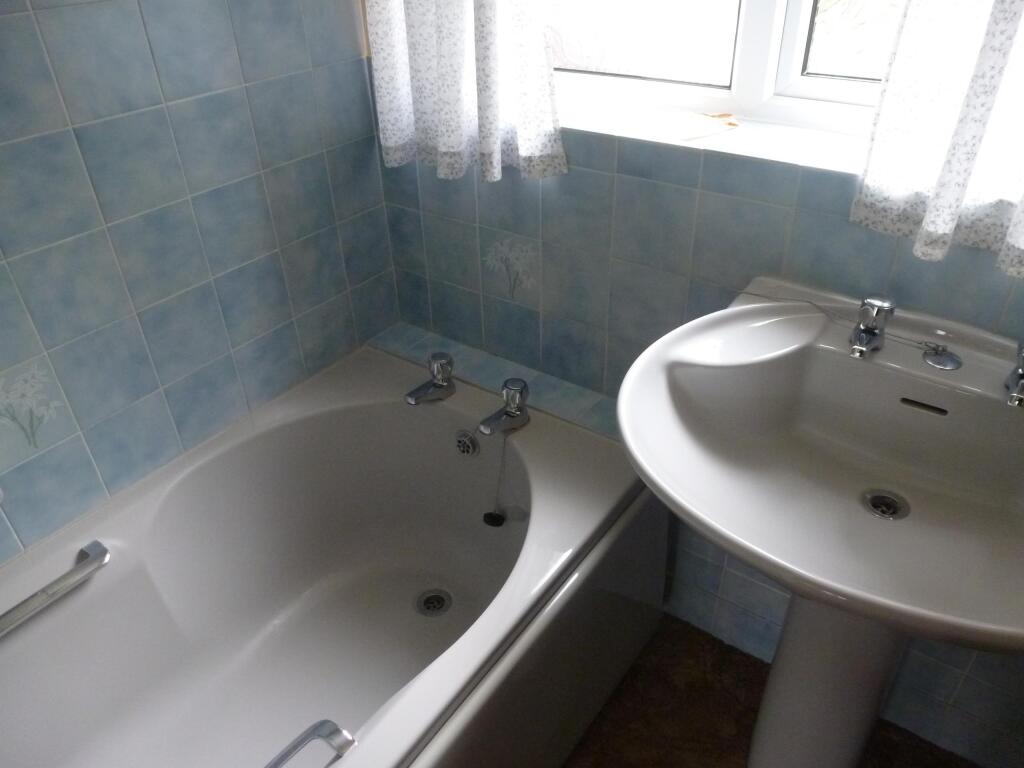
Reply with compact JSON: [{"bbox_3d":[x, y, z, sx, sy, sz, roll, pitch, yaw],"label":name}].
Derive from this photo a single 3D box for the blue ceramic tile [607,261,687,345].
[{"bbox_3d":[0.251,-0.146,1.317,0.151,0.148,0.010,20,39,29],"label":"blue ceramic tile"}]

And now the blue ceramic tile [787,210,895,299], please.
[{"bbox_3d":[0.485,-0.179,1.064,0.146,0.146,0.010,20,39,29],"label":"blue ceramic tile"}]

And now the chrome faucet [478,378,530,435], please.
[{"bbox_3d":[-0.014,0.053,1.345,0.056,0.088,0.116,27,43,35],"label":"chrome faucet"}]

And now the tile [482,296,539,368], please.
[{"bbox_3d":[0.004,-0.115,1.520,0.147,0.135,0.009,20,39,29],"label":"tile"}]

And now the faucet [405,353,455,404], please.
[{"bbox_3d":[-0.164,-0.004,1.436,0.056,0.088,0.118,24,42,33],"label":"faucet"}]

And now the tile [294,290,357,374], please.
[{"bbox_3d":[-0.400,-0.113,1.535,0.009,0.135,0.147,20,39,29],"label":"tile"}]

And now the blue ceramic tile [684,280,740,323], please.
[{"bbox_3d":[0.367,-0.101,1.217,0.146,0.146,0.010,20,39,29],"label":"blue ceramic tile"}]

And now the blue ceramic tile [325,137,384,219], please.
[{"bbox_3d":[-0.322,-0.420,1.455,0.010,0.148,0.137,20,40,30],"label":"blue ceramic tile"}]

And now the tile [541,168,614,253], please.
[{"bbox_3d":[0.116,-0.310,1.264,0.148,0.148,0.010,20,40,30],"label":"tile"}]

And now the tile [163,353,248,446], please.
[{"bbox_3d":[-0.573,0.030,1.346,0.010,0.141,0.148,20,39,29],"label":"tile"}]

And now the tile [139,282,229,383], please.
[{"bbox_3d":[-0.576,-0.091,1.264,0.010,0.148,0.148,20,39,29],"label":"tile"}]

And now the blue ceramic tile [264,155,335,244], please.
[{"bbox_3d":[-0.404,-0.353,1.359,0.010,0.148,0.148,20,40,30],"label":"blue ceramic tile"}]

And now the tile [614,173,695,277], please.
[{"bbox_3d":[0.241,-0.269,1.205,0.146,0.146,0.010,20,39,29],"label":"tile"}]

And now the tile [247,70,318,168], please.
[{"bbox_3d":[-0.408,-0.477,1.282,0.010,0.146,0.146,20,39,29],"label":"tile"}]

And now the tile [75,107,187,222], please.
[{"bbox_3d":[-0.575,-0.335,1.079,0.010,0.148,0.148,20,40,30],"label":"tile"}]

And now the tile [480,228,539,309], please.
[{"bbox_3d":[-0.002,-0.233,1.432,0.146,0.146,0.010,20,39,29],"label":"tile"}]

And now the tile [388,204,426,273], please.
[{"bbox_3d":[-0.230,-0.317,1.574,0.109,0.147,0.009,20,39,29],"label":"tile"}]

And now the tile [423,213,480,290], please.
[{"bbox_3d":[-0.124,-0.276,1.495,0.148,0.148,0.010,20,40,30],"label":"tile"}]

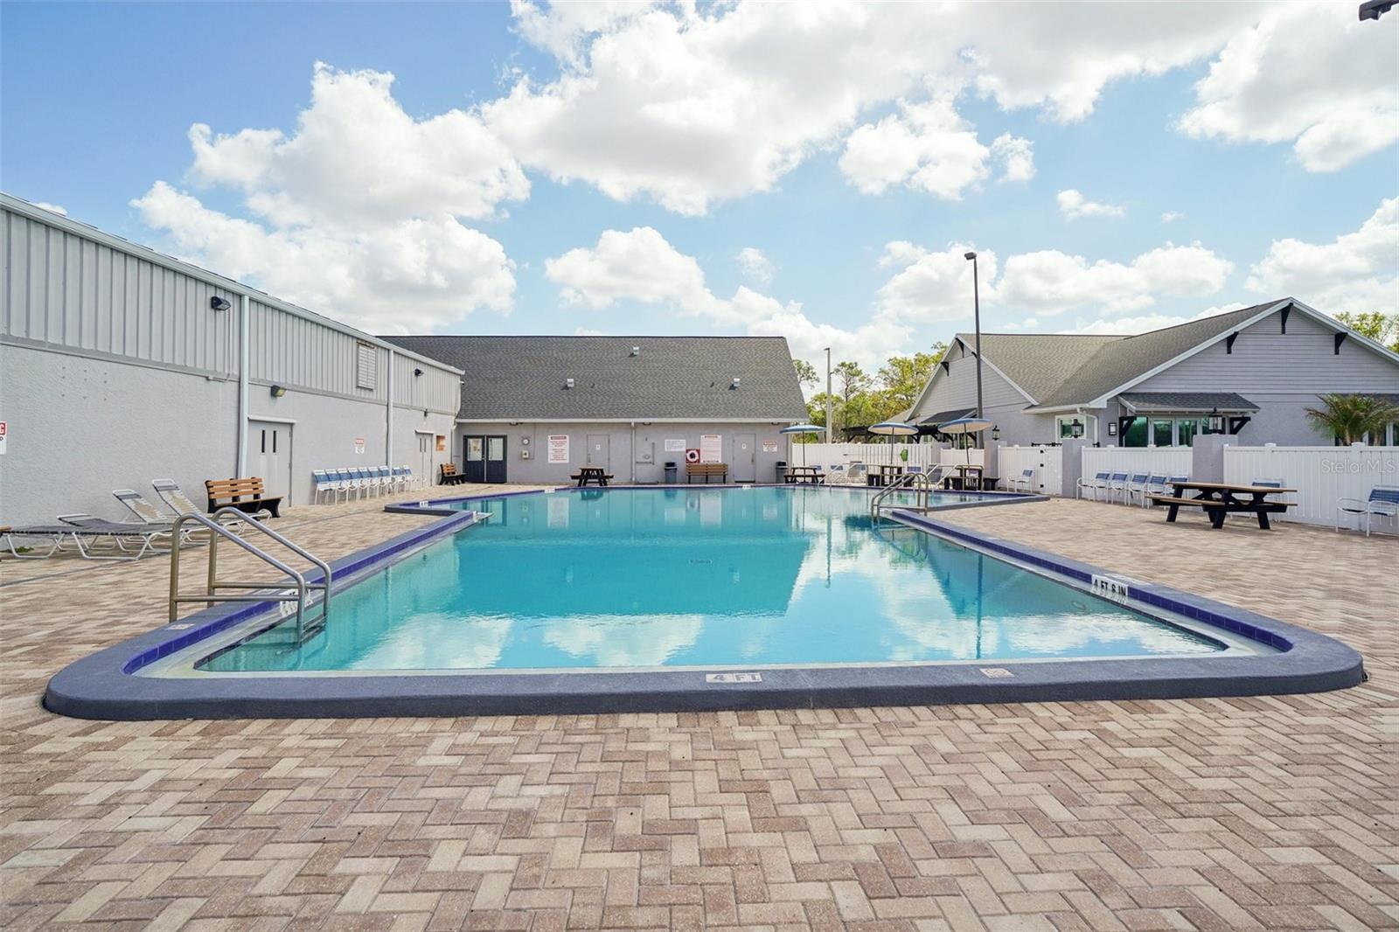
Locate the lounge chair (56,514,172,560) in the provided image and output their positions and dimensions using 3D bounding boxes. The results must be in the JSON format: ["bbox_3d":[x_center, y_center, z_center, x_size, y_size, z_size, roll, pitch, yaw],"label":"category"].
[{"bbox_3d":[-7.900,0.973,9.474,1.900,0.450,0.680,0,1,-1],"label":"lounge chair"}]

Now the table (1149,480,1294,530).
[{"bbox_3d":[9.740,0.743,12.930,1.690,0.770,2.300,0,1,-2],"label":"table"}]

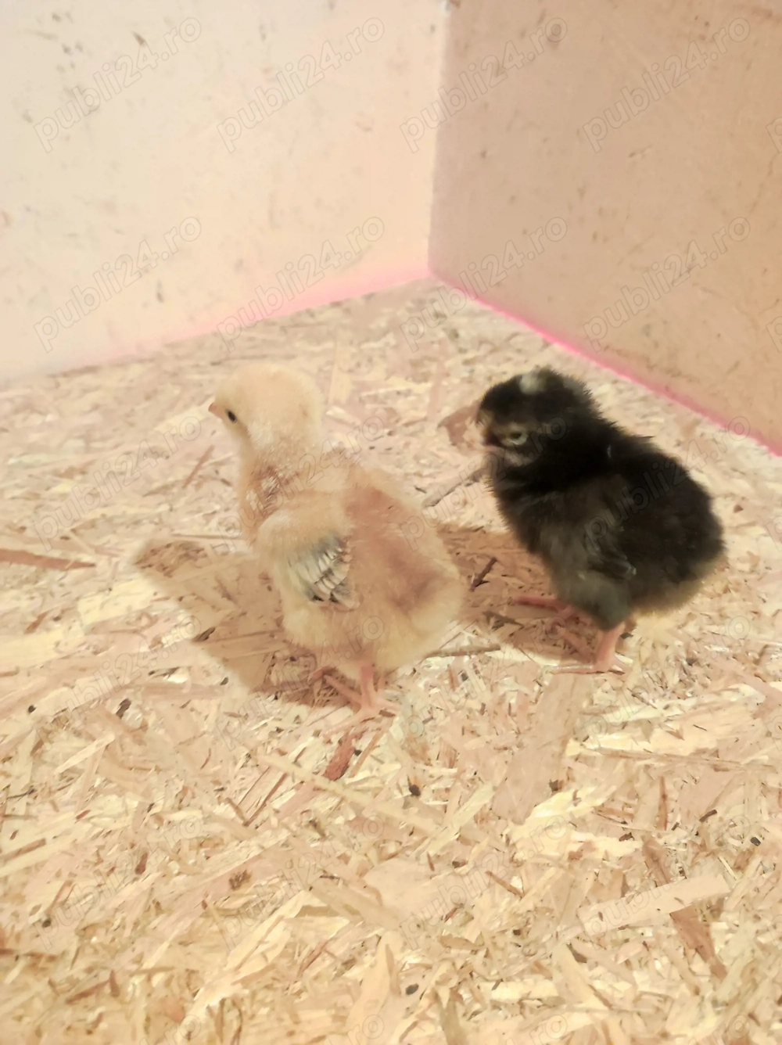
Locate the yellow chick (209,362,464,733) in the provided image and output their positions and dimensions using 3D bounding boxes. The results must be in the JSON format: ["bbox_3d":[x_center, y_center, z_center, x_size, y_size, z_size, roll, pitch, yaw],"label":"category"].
[{"bbox_3d":[-0.018,0.005,0.242,0.092,0.102,0.058,30,46,29],"label":"yellow chick"}]

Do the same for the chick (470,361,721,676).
[{"bbox_3d":[0.065,0.000,0.251,0.091,0.102,0.057,10,40,9],"label":"chick"}]

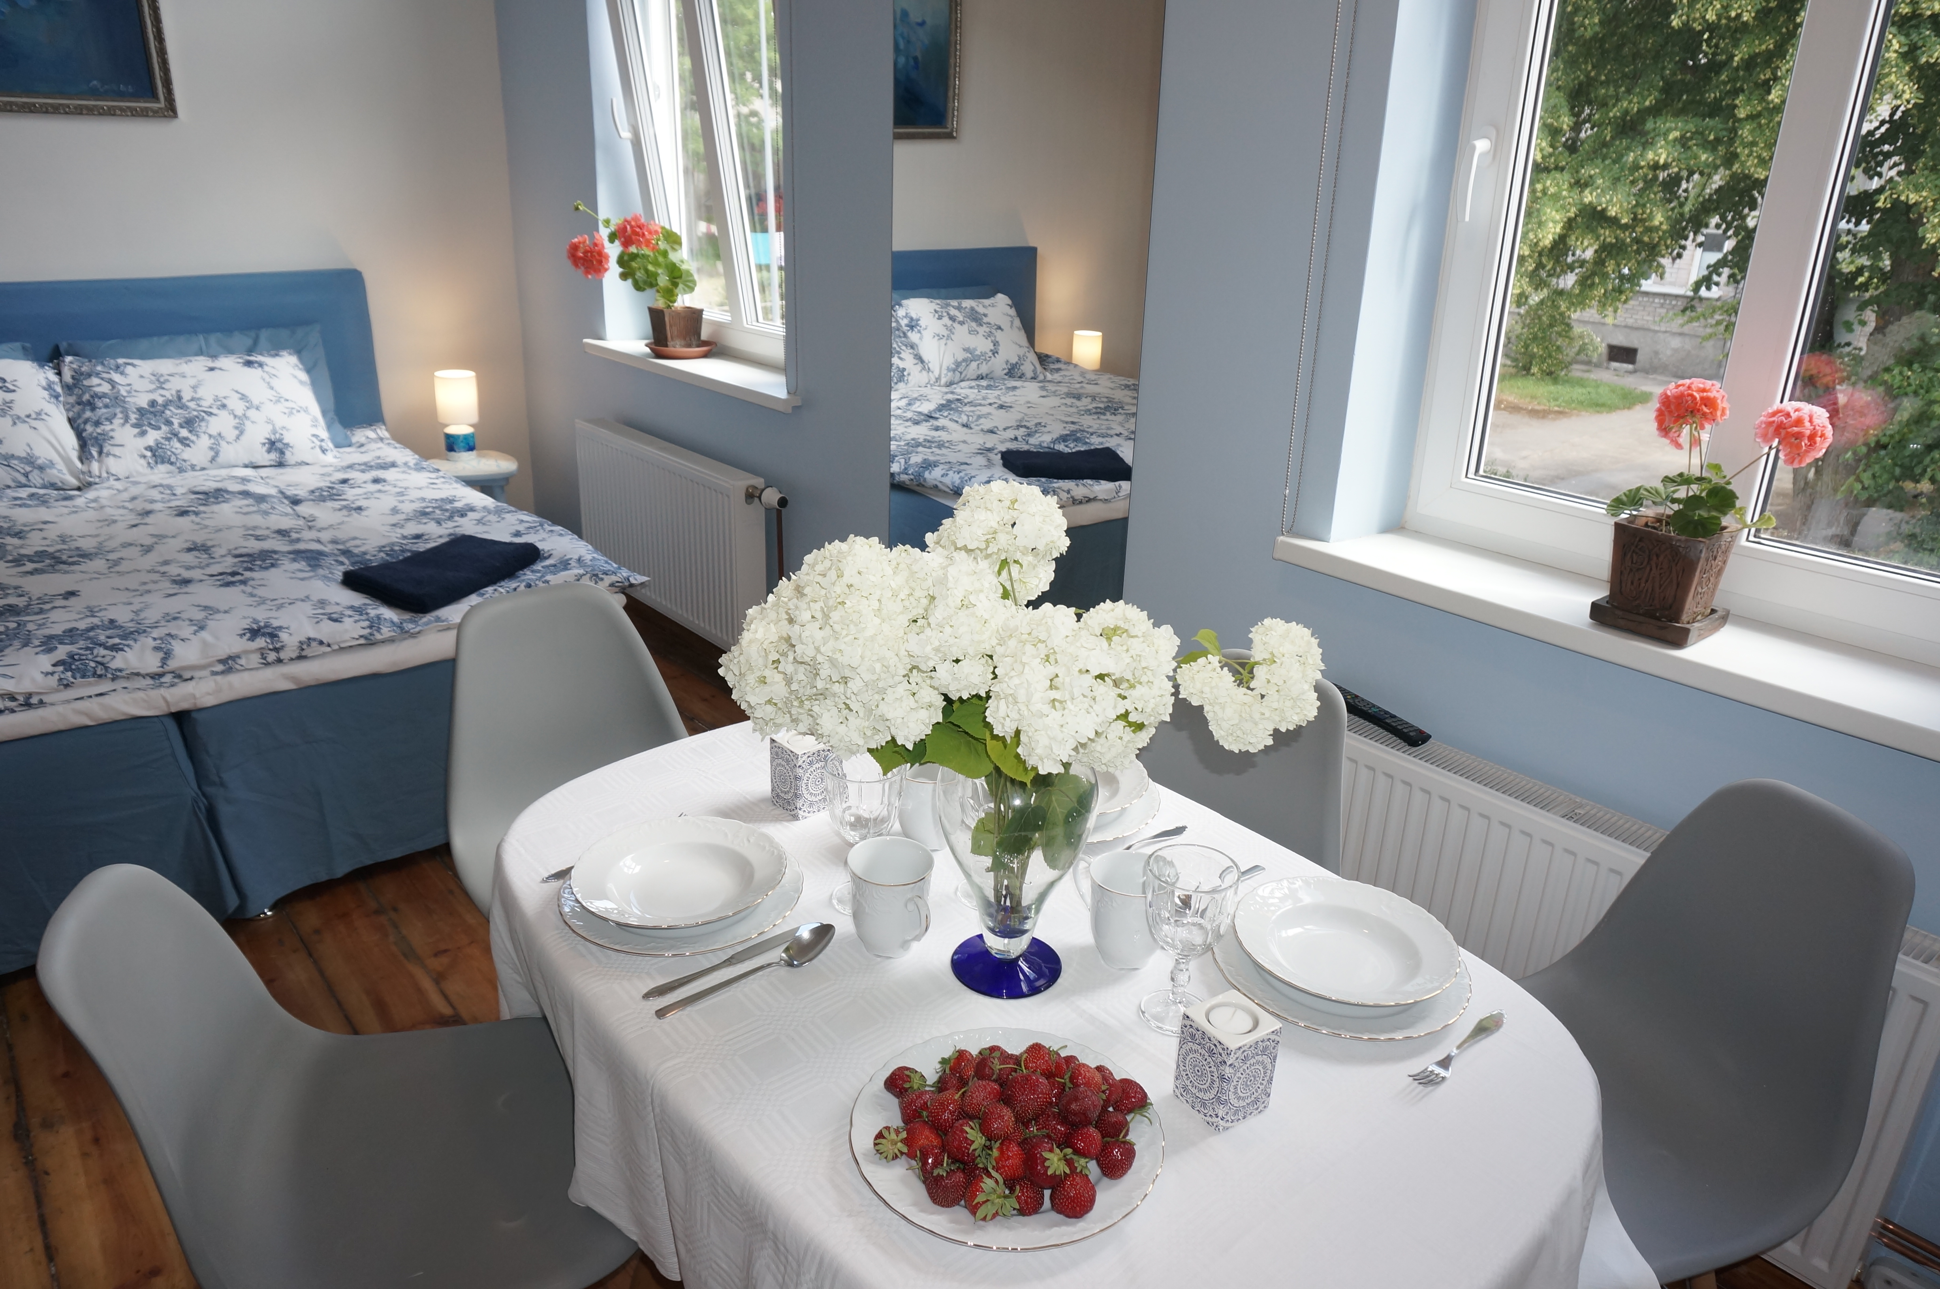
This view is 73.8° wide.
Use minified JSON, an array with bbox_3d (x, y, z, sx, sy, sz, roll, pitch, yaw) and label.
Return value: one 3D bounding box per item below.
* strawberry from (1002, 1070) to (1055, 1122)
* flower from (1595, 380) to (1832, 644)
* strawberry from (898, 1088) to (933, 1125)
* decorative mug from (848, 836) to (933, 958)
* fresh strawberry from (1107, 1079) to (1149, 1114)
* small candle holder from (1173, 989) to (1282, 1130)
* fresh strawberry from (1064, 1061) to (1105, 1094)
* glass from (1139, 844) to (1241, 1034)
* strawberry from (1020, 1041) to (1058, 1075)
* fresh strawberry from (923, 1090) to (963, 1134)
[{"bbox_3d":[0.046,0.355,1.015,0.040,0.040,0.040,2,21,0],"label":"strawberry"},{"bbox_3d":[1.027,-0.189,1.793,0.215,0.356,0.235,-15,27,-37],"label":"flower"},{"bbox_3d":[-0.042,0.368,1.029,0.031,0.030,0.031,2,21,0],"label":"strawberry"},{"bbox_3d":[-0.074,0.264,1.298,0.089,0.097,0.110,-16,27,-39],"label":"decorative mug"},{"bbox_3d":[0.131,0.374,1.066,0.033,0.029,0.031,5,21,9],"label":"fresh strawberry"},{"bbox_3d":[0.214,0.346,1.075,0.055,0.083,0.055,-12,25,-32],"label":"small candle holder"},{"bbox_3d":[0.094,0.353,1.050,0.031,0.031,0.031,2,21,0],"label":"fresh strawberry"},{"bbox_3d":[0.201,0.278,1.202,0.086,0.158,0.086,1,21,0],"label":"glass"},{"bbox_3d":[0.059,0.349,1.088,0.031,0.029,0.030,4,21,4],"label":"strawberry"},{"bbox_3d":[-0.021,0.367,1.015,0.031,0.034,0.031,2,21,0],"label":"fresh strawberry"}]

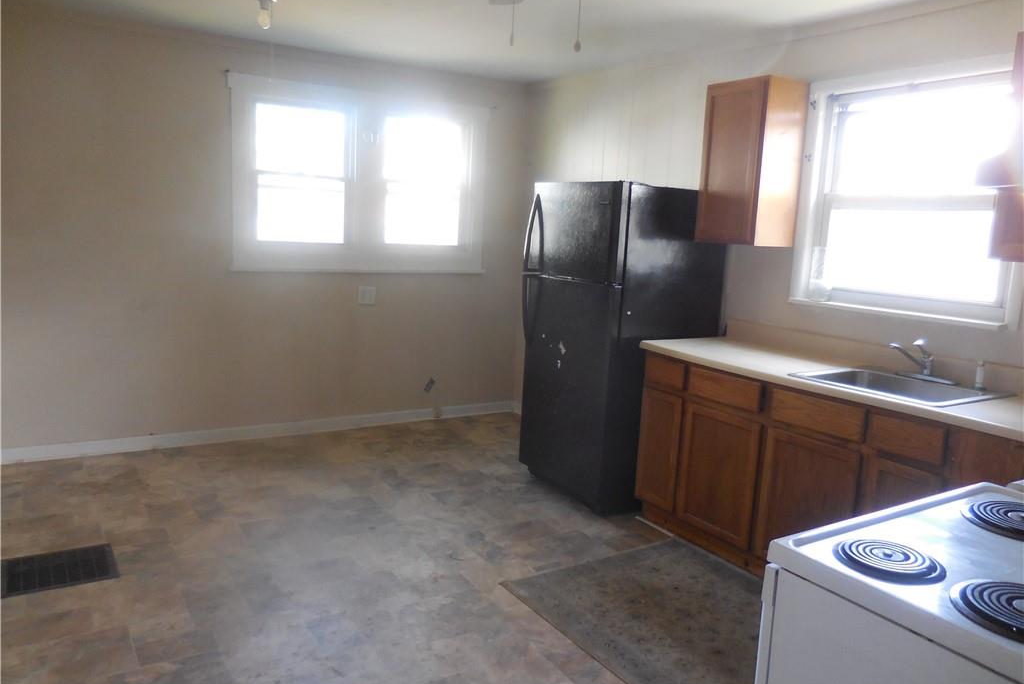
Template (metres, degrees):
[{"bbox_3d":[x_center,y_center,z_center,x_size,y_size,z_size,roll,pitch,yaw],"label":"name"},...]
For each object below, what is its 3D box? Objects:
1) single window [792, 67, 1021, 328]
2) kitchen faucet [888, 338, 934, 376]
[{"bbox_3d":[1.680,-0.622,3.158,0.100,1.000,1.020,-3,10,-31],"label":"single window"},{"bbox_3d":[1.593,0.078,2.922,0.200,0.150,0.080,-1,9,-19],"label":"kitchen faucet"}]

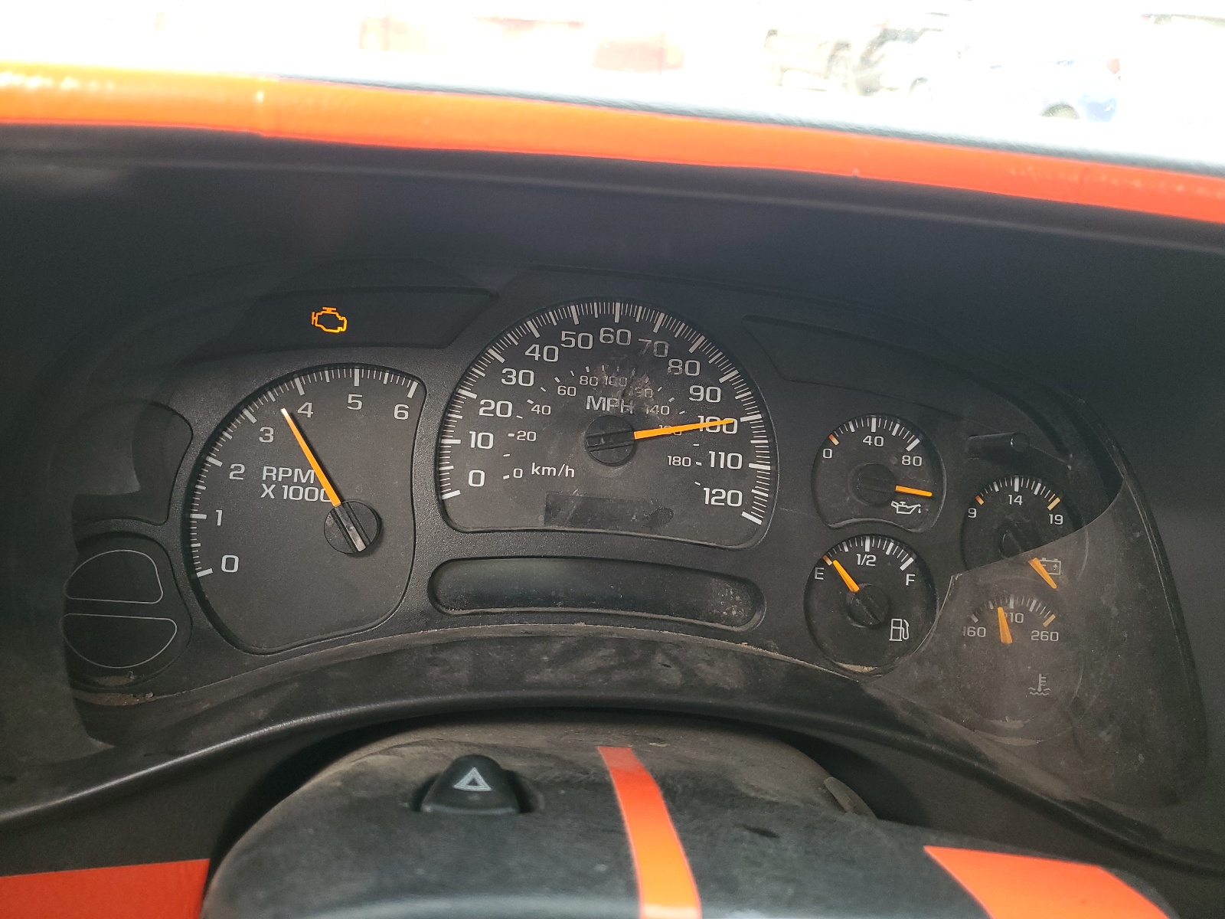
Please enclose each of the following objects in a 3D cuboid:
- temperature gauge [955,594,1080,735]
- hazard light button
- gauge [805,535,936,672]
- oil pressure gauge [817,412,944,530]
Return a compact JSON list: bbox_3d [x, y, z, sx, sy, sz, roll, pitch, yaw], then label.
[{"bbox_3d":[0.131,0.067,0.303,0.044,0.045,0.011,5,-4,-9],"label":"temperature gauge"},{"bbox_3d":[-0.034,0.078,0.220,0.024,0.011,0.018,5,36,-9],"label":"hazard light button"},{"bbox_3d":[0.081,0.046,0.296,0.044,0.043,0.011,5,-4,-9],"label":"gauge"},{"bbox_3d":[0.084,0.004,0.298,0.044,0.038,0.011,5,-4,-9],"label":"oil pressure gauge"}]

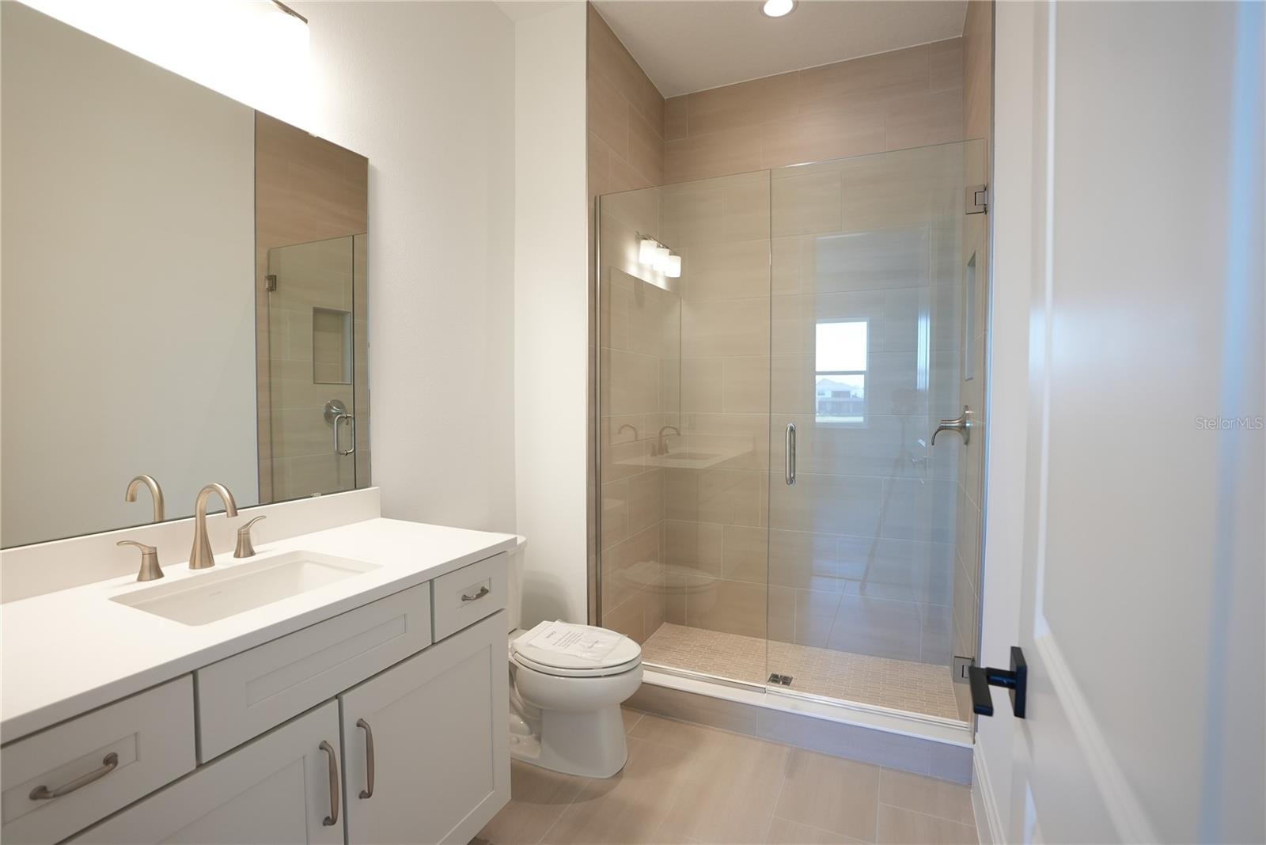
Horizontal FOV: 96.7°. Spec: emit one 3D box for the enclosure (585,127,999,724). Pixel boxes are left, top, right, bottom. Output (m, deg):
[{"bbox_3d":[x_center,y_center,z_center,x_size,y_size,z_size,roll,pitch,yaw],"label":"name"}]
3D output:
[{"bbox_3d":[0.694,0.046,2.621,1.479,2.106,0.829,1,3,24],"label":"enclosure"}]

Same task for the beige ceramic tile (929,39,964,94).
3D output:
[{"bbox_3d":[1.478,-1.697,2.659,0.135,0.246,0.015,1,3,24],"label":"beige ceramic tile"}]

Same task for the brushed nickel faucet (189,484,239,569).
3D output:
[{"bbox_3d":[-0.991,0.246,1.335,0.162,0.202,0.051,1,3,24],"label":"brushed nickel faucet"}]

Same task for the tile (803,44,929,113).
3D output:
[{"bbox_3d":[1.144,-1.703,2.809,0.598,0.246,0.015,1,3,24],"label":"tile"}]

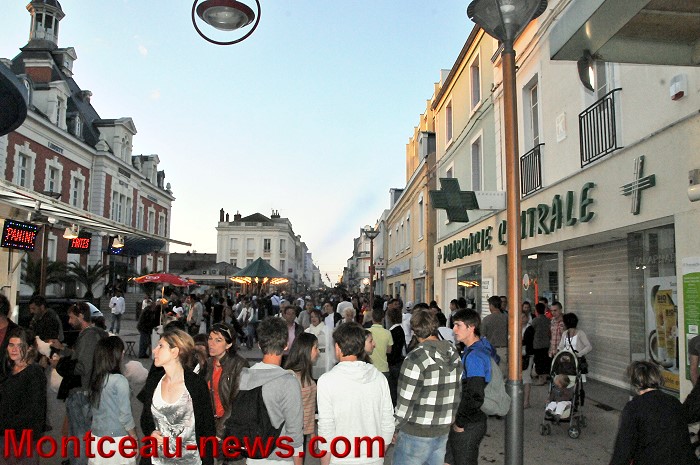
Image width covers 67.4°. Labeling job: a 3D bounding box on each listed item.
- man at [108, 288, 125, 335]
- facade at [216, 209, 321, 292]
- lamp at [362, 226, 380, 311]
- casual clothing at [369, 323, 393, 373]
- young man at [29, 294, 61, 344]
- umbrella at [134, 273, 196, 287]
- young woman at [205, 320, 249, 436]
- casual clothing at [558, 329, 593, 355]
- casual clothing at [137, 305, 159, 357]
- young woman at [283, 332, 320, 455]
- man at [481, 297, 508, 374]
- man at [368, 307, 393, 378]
[{"bbox_3d":[-9.173,3.103,20.600,0.520,1.780,0.330,3,-7,-25],"label":"man"},{"bbox_3d":[-16.230,4.770,95.589,12.500,16.000,18.000,0,-7,-2],"label":"facade"},{"bbox_3d":[0.914,2.078,22.300,0.720,4.650,0.720,0,-6,0],"label":"lamp"},{"bbox_3d":[0.383,1.504,6.800,0.440,0.640,0.280,0,-7,-2],"label":"casual clothing"},{"bbox_3d":[-3.453,1.600,5.897,0.420,1.760,0.520,5,-8,-36],"label":"young man"},{"bbox_3d":[-5.256,1.335,14.900,1.950,0.420,1.950,0,-6,0],"label":"umbrella"},{"bbox_3d":[-0.844,1.438,3.531,0.330,1.640,0.480,6,-9,-43],"label":"young woman"},{"bbox_3d":[3.311,1.637,7.700,0.490,0.470,0.300,-3,-8,28],"label":"casual clothing"},{"bbox_3d":[-5.715,2.822,14.800,0.500,1.480,0.520,3,-7,-25],"label":"casual clothing"},{"bbox_3d":[-0.383,1.520,3.836,0.310,1.550,0.440,5,-8,-36],"label":"young woman"},{"bbox_3d":[2.331,1.931,8.400,0.530,1.810,0.360,-1,-7,13],"label":"man"},{"bbox_3d":[0.409,1.862,7.400,0.490,1.700,0.330,0,-7,2],"label":"man"}]

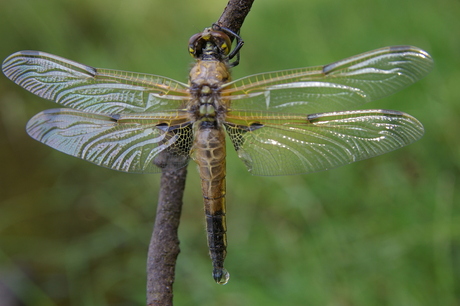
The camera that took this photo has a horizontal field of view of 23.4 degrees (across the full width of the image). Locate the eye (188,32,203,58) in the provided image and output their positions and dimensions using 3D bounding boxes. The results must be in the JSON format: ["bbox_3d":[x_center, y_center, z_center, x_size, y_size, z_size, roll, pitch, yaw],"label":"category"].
[{"bbox_3d":[-0.006,-0.020,0.203,0.003,0.004,0.005,-8,-19,9],"label":"eye"}]

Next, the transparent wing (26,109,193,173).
[{"bbox_3d":[-0.023,-0.002,0.209,0.036,0.012,0.004,0,0,25],"label":"transparent wing"}]

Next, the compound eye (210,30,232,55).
[{"bbox_3d":[-0.002,-0.020,0.202,0.004,0.004,0.005,-8,-19,9],"label":"compound eye"}]

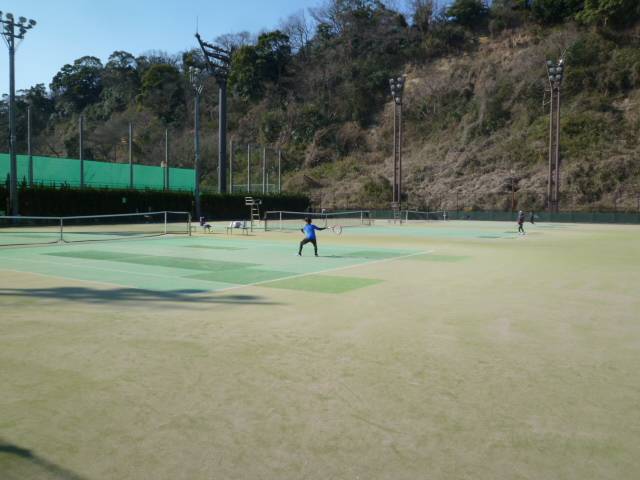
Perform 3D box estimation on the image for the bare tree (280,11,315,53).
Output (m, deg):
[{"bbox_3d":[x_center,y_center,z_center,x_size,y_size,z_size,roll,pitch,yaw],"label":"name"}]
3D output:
[{"bbox_3d":[-5.875,-54.178,140.000,9.000,12.000,9.000,1,4,0],"label":"bare tree"}]

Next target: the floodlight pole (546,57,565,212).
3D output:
[{"bbox_3d":[24.243,-10.190,55.203,1.650,16.800,0.900,3,4,32],"label":"floodlight pole"}]

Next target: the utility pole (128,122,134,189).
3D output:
[{"bbox_3d":[-20.045,-7.342,56.934,0.260,9.900,0.260,3,4,32],"label":"utility pole"}]

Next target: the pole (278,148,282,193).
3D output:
[{"bbox_3d":[-6.018,-8.697,81.113,0.240,9.900,0.240,3,4,32],"label":"pole"}]

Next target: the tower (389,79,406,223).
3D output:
[{"bbox_3d":[9.155,-10.852,63.053,1.600,16.800,0.900,3,4,32],"label":"tower"}]

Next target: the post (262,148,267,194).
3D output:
[{"bbox_3d":[-8.041,-8.518,77.898,0.240,9.900,0.240,3,4,32],"label":"post"}]

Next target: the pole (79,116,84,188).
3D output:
[{"bbox_3d":[-23.252,-7.095,52.402,0.260,9.900,0.260,3,4,32],"label":"pole"}]

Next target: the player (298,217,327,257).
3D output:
[{"bbox_3d":[-0.210,-0.098,15.000,0.800,1.140,0.550,0,4,-11],"label":"player"}]

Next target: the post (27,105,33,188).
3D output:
[{"bbox_3d":[-25.910,-6.841,47.871,0.260,9.900,0.260,3,4,32],"label":"post"}]

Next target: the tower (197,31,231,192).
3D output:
[{"bbox_3d":[-13.981,-14.821,71.063,2.200,23.200,5.000,3,4,32],"label":"tower"}]

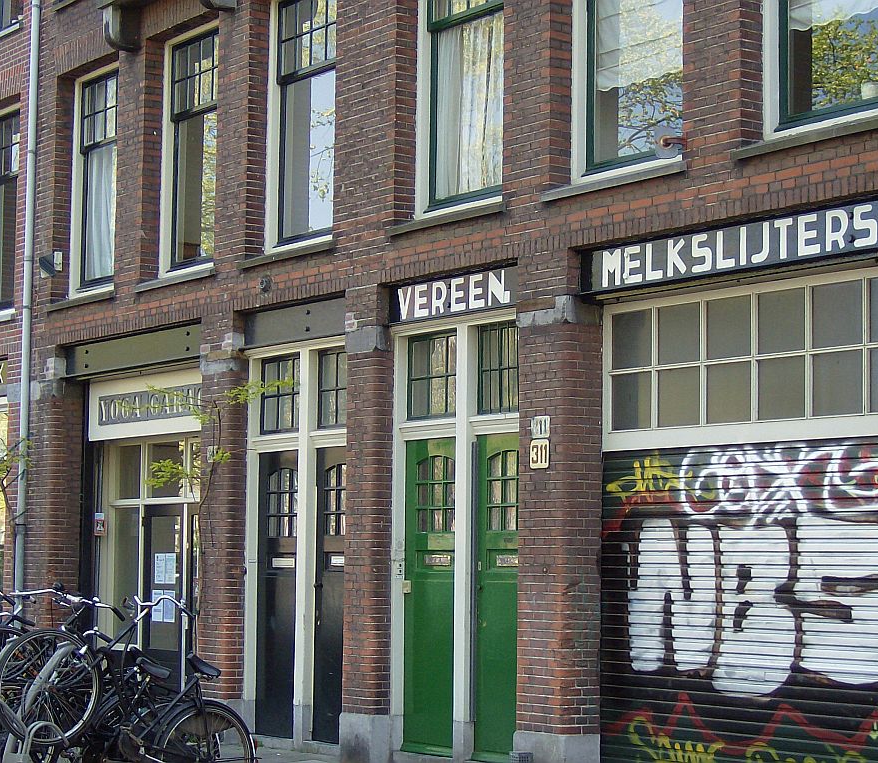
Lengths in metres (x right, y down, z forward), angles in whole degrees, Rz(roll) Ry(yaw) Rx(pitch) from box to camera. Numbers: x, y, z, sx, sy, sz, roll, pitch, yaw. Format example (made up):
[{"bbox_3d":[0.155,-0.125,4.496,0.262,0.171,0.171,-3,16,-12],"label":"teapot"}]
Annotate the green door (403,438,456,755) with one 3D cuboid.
[{"bbox_3d":[-0.016,1.580,15.275,0.052,2.331,0.783,4,-6,-35],"label":"green door"}]

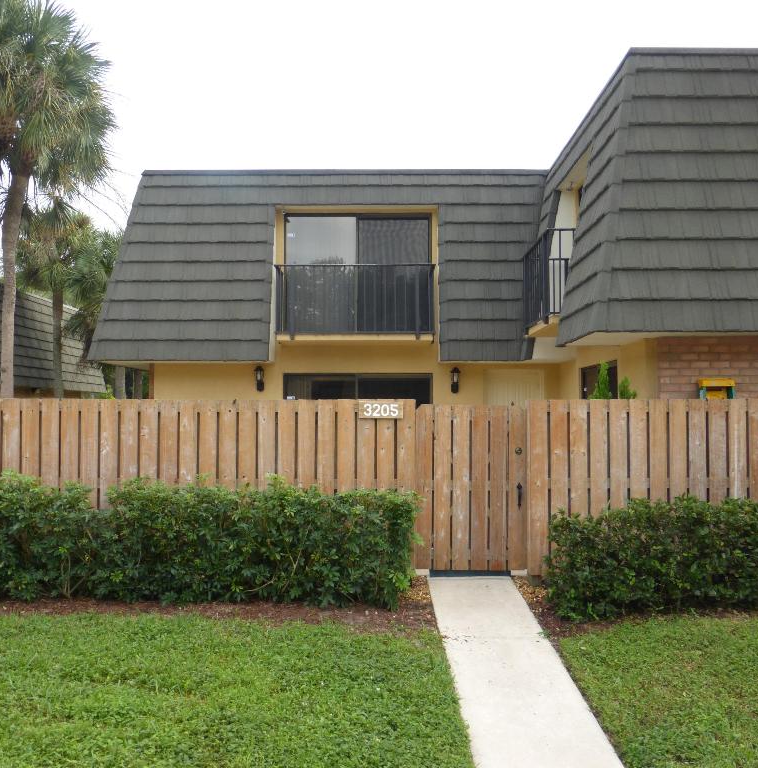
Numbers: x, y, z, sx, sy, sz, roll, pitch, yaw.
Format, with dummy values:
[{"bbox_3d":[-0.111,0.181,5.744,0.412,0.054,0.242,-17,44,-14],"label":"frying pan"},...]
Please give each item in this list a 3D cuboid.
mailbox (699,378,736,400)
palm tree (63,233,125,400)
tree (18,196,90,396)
[{"bbox_3d":[3.519,0.118,7.334,0.360,0.360,0.170,0,-2,1],"label":"mailbox"},{"bbox_3d":[-8.667,-1.271,22.656,2.725,7.431,2.725,0,-2,1],"label":"palm tree"},{"bbox_3d":[-10.192,-1.692,22.488,2.575,8.259,2.575,0,-2,1],"label":"tree"}]

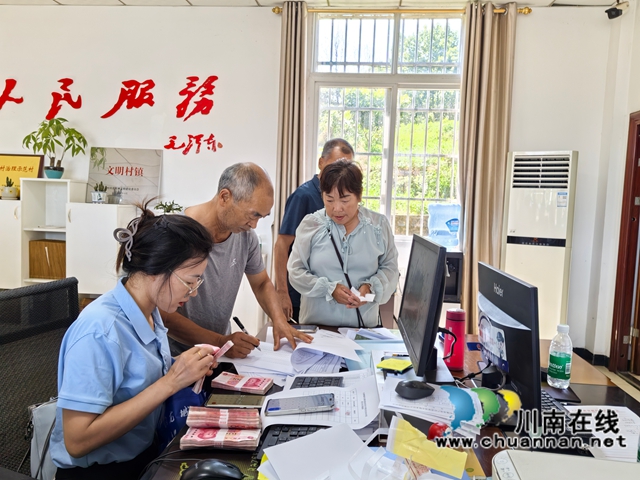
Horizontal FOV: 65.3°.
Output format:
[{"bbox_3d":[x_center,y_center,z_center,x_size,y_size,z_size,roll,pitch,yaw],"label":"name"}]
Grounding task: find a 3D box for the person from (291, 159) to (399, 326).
[{"bbox_3d":[0.101,0.383,2.240,0.500,1.480,0.340,2,4,1],"label":"person"}]

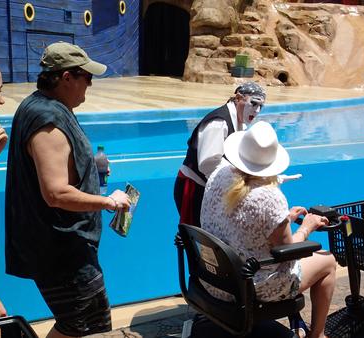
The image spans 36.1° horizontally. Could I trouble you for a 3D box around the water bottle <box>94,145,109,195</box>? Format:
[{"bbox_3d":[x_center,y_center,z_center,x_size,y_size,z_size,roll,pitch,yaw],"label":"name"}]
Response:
[{"bbox_3d":[-0.381,0.002,2.650,0.070,0.235,0.070,0,9,0],"label":"water bottle"}]

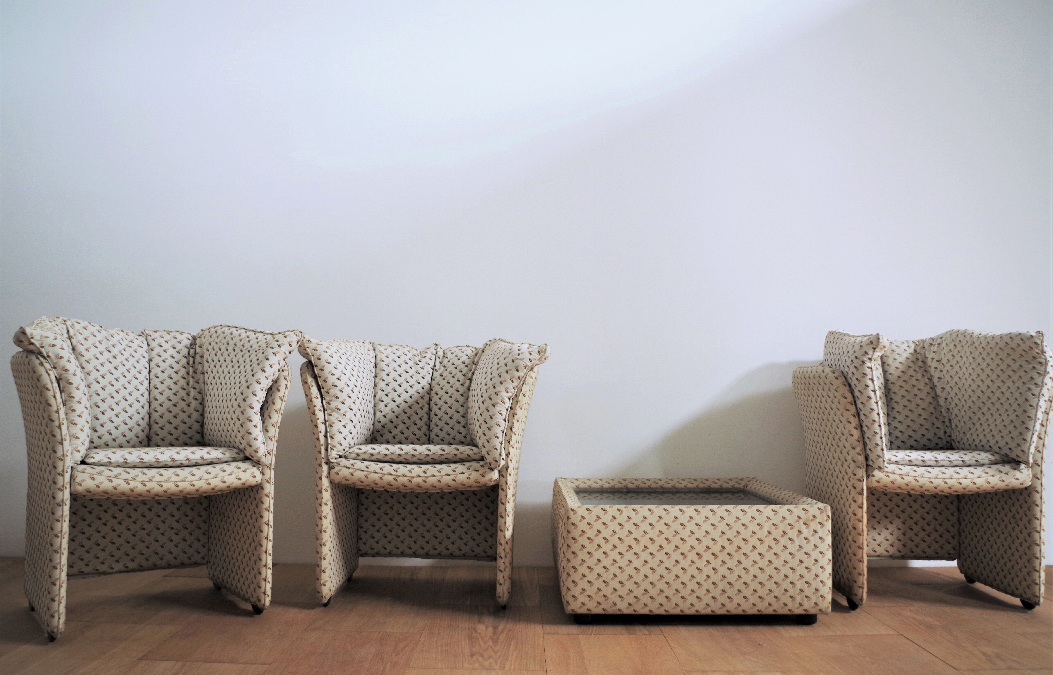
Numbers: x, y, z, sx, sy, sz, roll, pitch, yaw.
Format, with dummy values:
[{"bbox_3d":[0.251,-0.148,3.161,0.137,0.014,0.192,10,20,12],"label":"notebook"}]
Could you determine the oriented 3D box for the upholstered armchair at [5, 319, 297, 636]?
[{"bbox_3d":[-1.056,0.362,2.206,0.716,0.802,0.588,4,-6,-39],"label":"upholstered armchair"}]

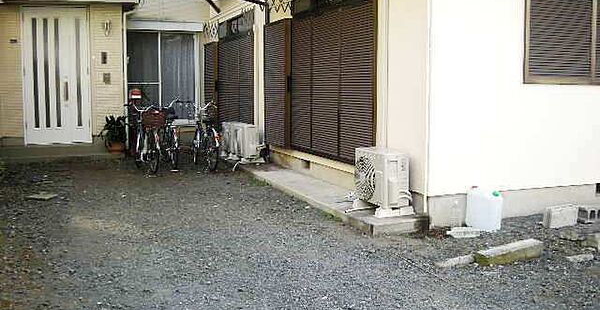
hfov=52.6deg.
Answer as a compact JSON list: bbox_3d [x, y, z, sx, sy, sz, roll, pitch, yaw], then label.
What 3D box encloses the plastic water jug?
[{"bbox_3d":[1.731,0.507,5.759,0.310,0.410,0.170,0,6,-3],"label":"plastic water jug"}]

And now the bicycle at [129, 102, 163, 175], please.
[{"bbox_3d":[-2.412,-0.289,9.338,0.500,1.040,1.620,-2,6,-22],"label":"bicycle"}]

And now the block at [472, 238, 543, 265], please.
[{"bbox_3d":[1.650,0.772,4.805,0.580,0.115,0.135,-3,7,-29],"label":"block"}]

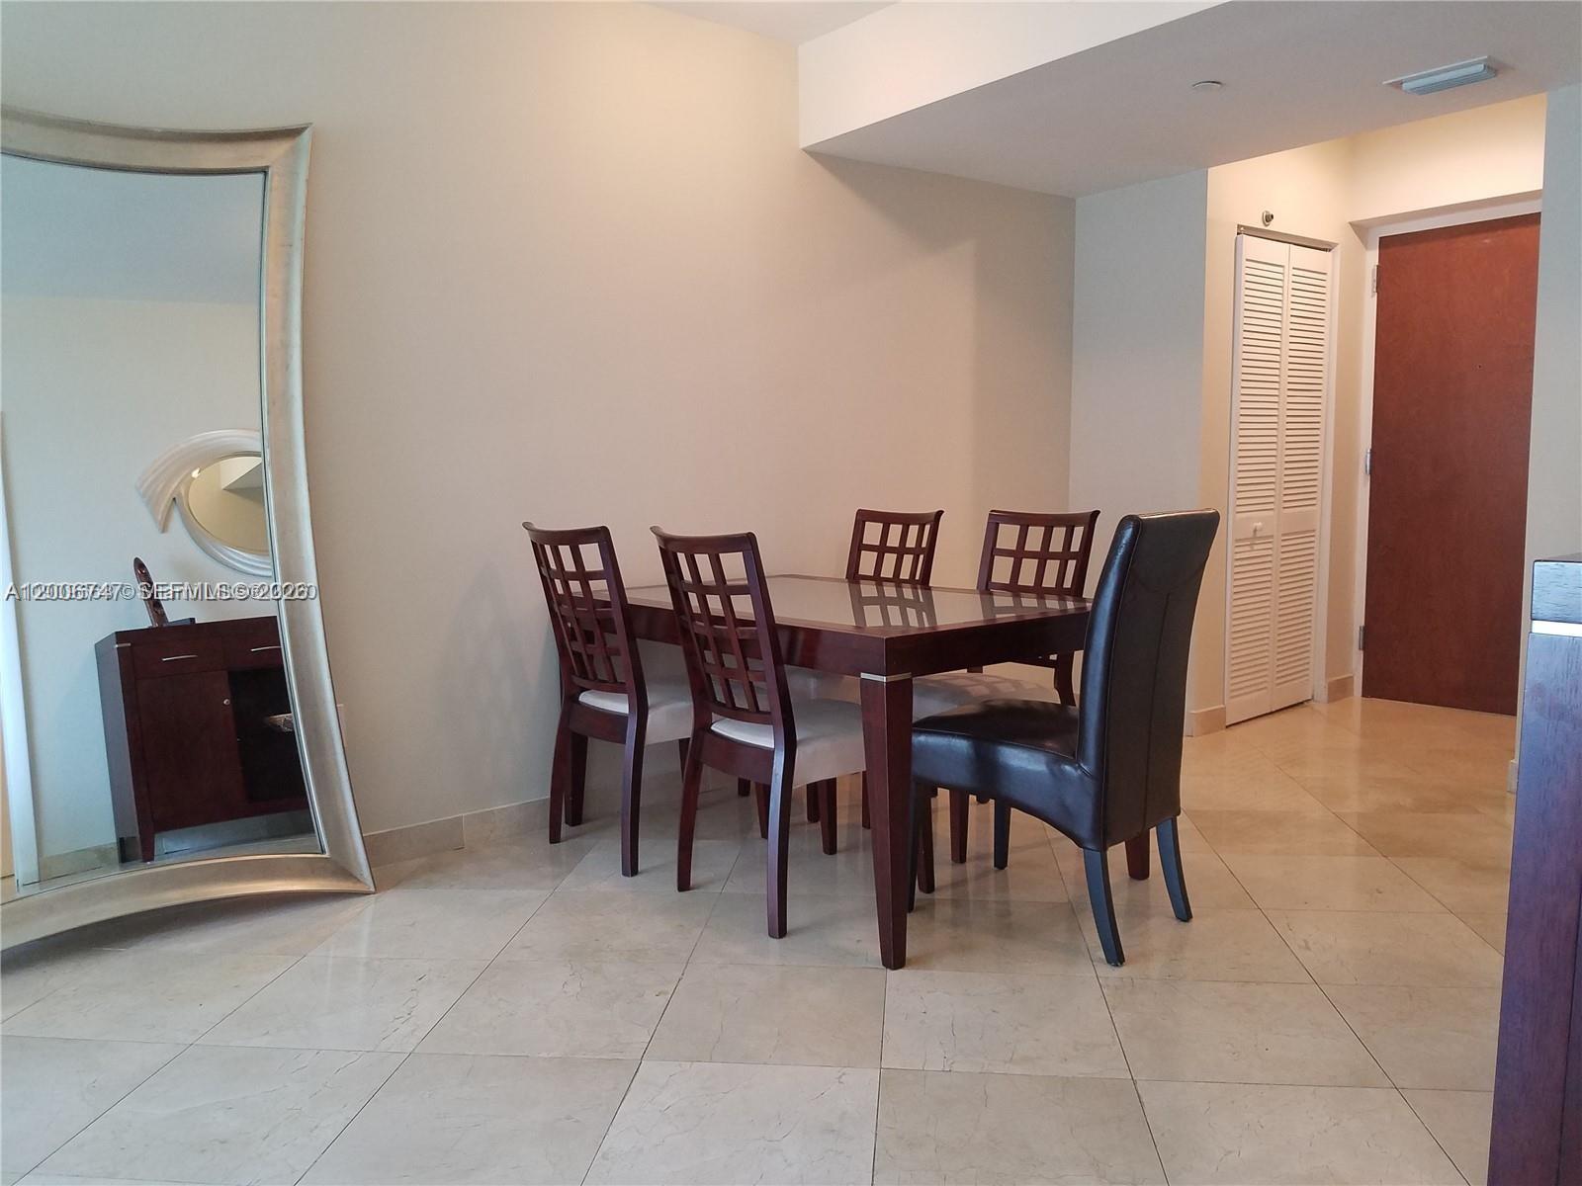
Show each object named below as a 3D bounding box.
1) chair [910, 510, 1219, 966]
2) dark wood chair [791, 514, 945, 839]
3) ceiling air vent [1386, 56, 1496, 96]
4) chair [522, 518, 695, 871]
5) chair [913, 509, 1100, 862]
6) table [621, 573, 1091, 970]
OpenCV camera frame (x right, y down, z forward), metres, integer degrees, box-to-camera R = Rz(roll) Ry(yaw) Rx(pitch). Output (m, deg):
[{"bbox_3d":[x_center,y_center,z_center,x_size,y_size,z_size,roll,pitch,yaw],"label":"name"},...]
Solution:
[{"bbox_3d":[0.659,0.308,2.970,0.660,1.010,0.470,4,7,43],"label":"chair"},{"bbox_3d":[0.155,0.217,4.147,0.610,0.988,0.480,-5,7,-35],"label":"dark wood chair"},{"bbox_3d":[2.044,-1.585,3.700,0.195,0.040,0.310,-5,7,-39],"label":"ceiling air vent"},{"bbox_3d":[-0.410,0.274,3.655,0.610,0.988,0.480,-5,7,-40],"label":"chair"},{"bbox_3d":[0.572,0.251,3.710,0.610,0.988,0.480,-5,6,-34],"label":"chair"},{"bbox_3d":[0.119,0.397,3.548,0.990,0.745,1.530,-5,7,-39],"label":"table"}]

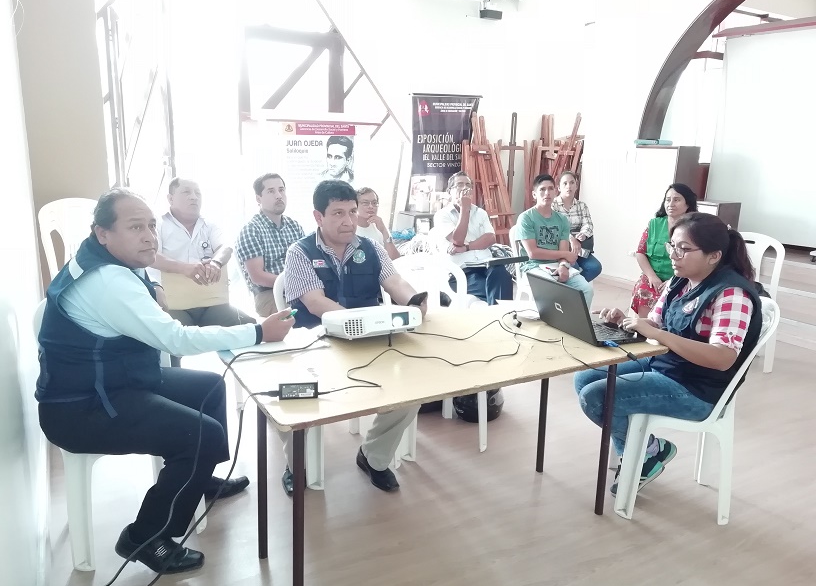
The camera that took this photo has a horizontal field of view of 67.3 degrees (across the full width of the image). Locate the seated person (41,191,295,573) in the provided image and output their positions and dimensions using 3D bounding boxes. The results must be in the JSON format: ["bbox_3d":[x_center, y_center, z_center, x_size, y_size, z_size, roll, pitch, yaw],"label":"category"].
[{"bbox_3d":[-0.875,0.269,2.193,0.840,1.270,0.580,-4,15,-21],"label":"seated person"}]

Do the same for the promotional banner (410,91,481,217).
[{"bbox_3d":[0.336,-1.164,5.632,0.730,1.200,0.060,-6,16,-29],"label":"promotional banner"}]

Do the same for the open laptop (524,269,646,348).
[{"bbox_3d":[0.668,0.041,2.322,0.310,0.212,0.343,-4,15,-23],"label":"open laptop"}]

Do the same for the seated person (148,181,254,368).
[{"bbox_3d":[-1.200,-0.004,3.459,0.580,1.260,0.750,-5,13,-28],"label":"seated person"}]

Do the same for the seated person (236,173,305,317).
[{"bbox_3d":[-0.734,-0.042,3.547,0.520,1.250,0.800,-6,16,-29],"label":"seated person"}]

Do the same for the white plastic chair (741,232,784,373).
[{"bbox_3d":[2.419,0.067,4.427,0.450,0.890,0.530,5,12,15],"label":"white plastic chair"}]

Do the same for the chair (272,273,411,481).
[{"bbox_3d":[-0.338,0.345,2.823,0.450,0.880,0.530,-6,14,-31],"label":"chair"}]

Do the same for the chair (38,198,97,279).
[{"bbox_3d":[-1.831,0.013,3.563,0.480,1.070,0.580,-6,16,-29],"label":"chair"}]

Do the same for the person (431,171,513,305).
[{"bbox_3d":[0.456,-0.237,4.628,0.530,1.310,0.760,-2,12,-16],"label":"person"}]

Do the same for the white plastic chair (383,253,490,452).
[{"bbox_3d":[0.113,0.297,3.077,0.450,0.890,0.530,-3,13,-19],"label":"white plastic chair"}]

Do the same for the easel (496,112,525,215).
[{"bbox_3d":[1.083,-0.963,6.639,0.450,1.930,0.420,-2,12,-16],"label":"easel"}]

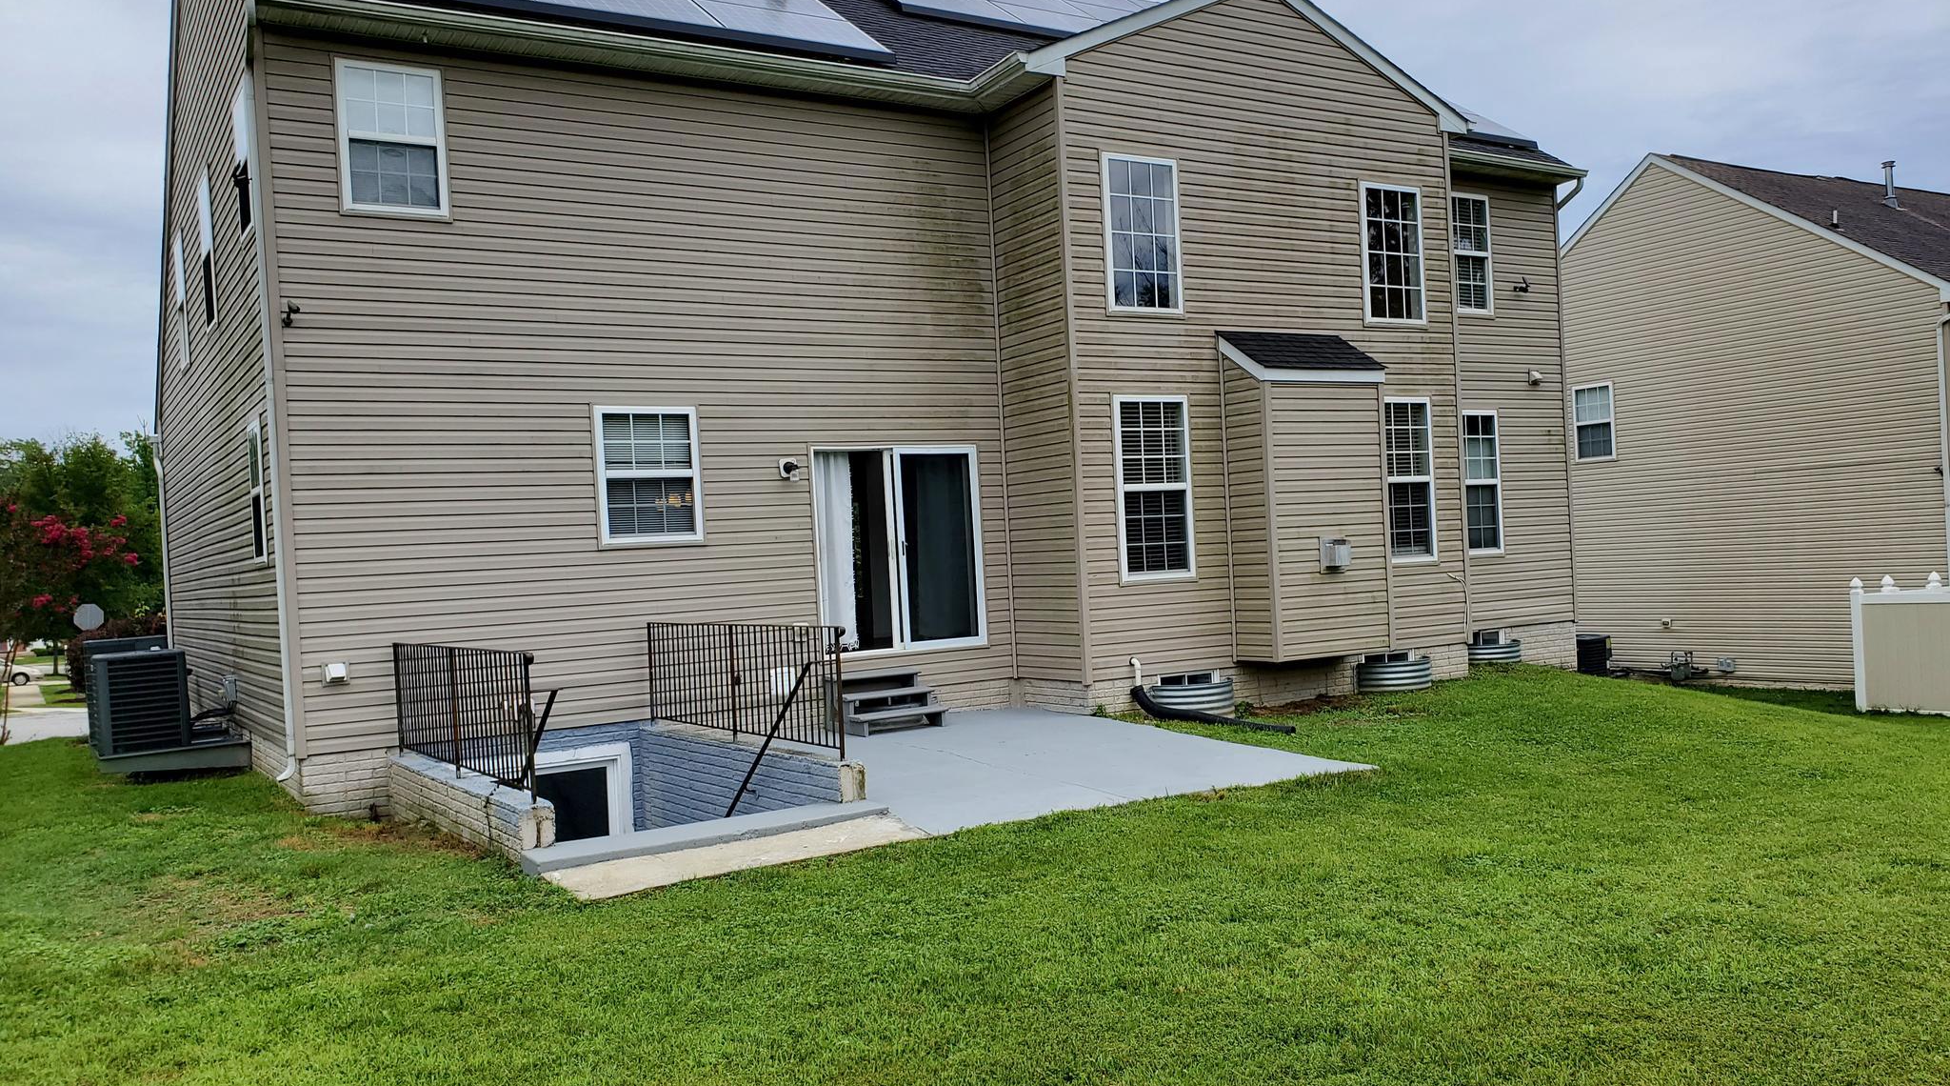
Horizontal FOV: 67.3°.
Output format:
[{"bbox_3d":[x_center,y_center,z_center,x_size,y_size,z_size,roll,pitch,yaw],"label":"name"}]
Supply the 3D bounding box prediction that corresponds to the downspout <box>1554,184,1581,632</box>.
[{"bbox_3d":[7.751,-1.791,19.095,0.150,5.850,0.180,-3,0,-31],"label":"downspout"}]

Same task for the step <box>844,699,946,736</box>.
[{"bbox_3d":[-0.673,1.610,13.159,0.900,0.180,0.310,-3,0,-31],"label":"step"}]

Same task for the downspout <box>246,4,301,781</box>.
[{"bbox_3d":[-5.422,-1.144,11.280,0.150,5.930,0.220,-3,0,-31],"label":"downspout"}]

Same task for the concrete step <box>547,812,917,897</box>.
[{"bbox_3d":[-1.273,1.765,8.130,2.100,0.100,0.700,-3,0,-31],"label":"concrete step"}]

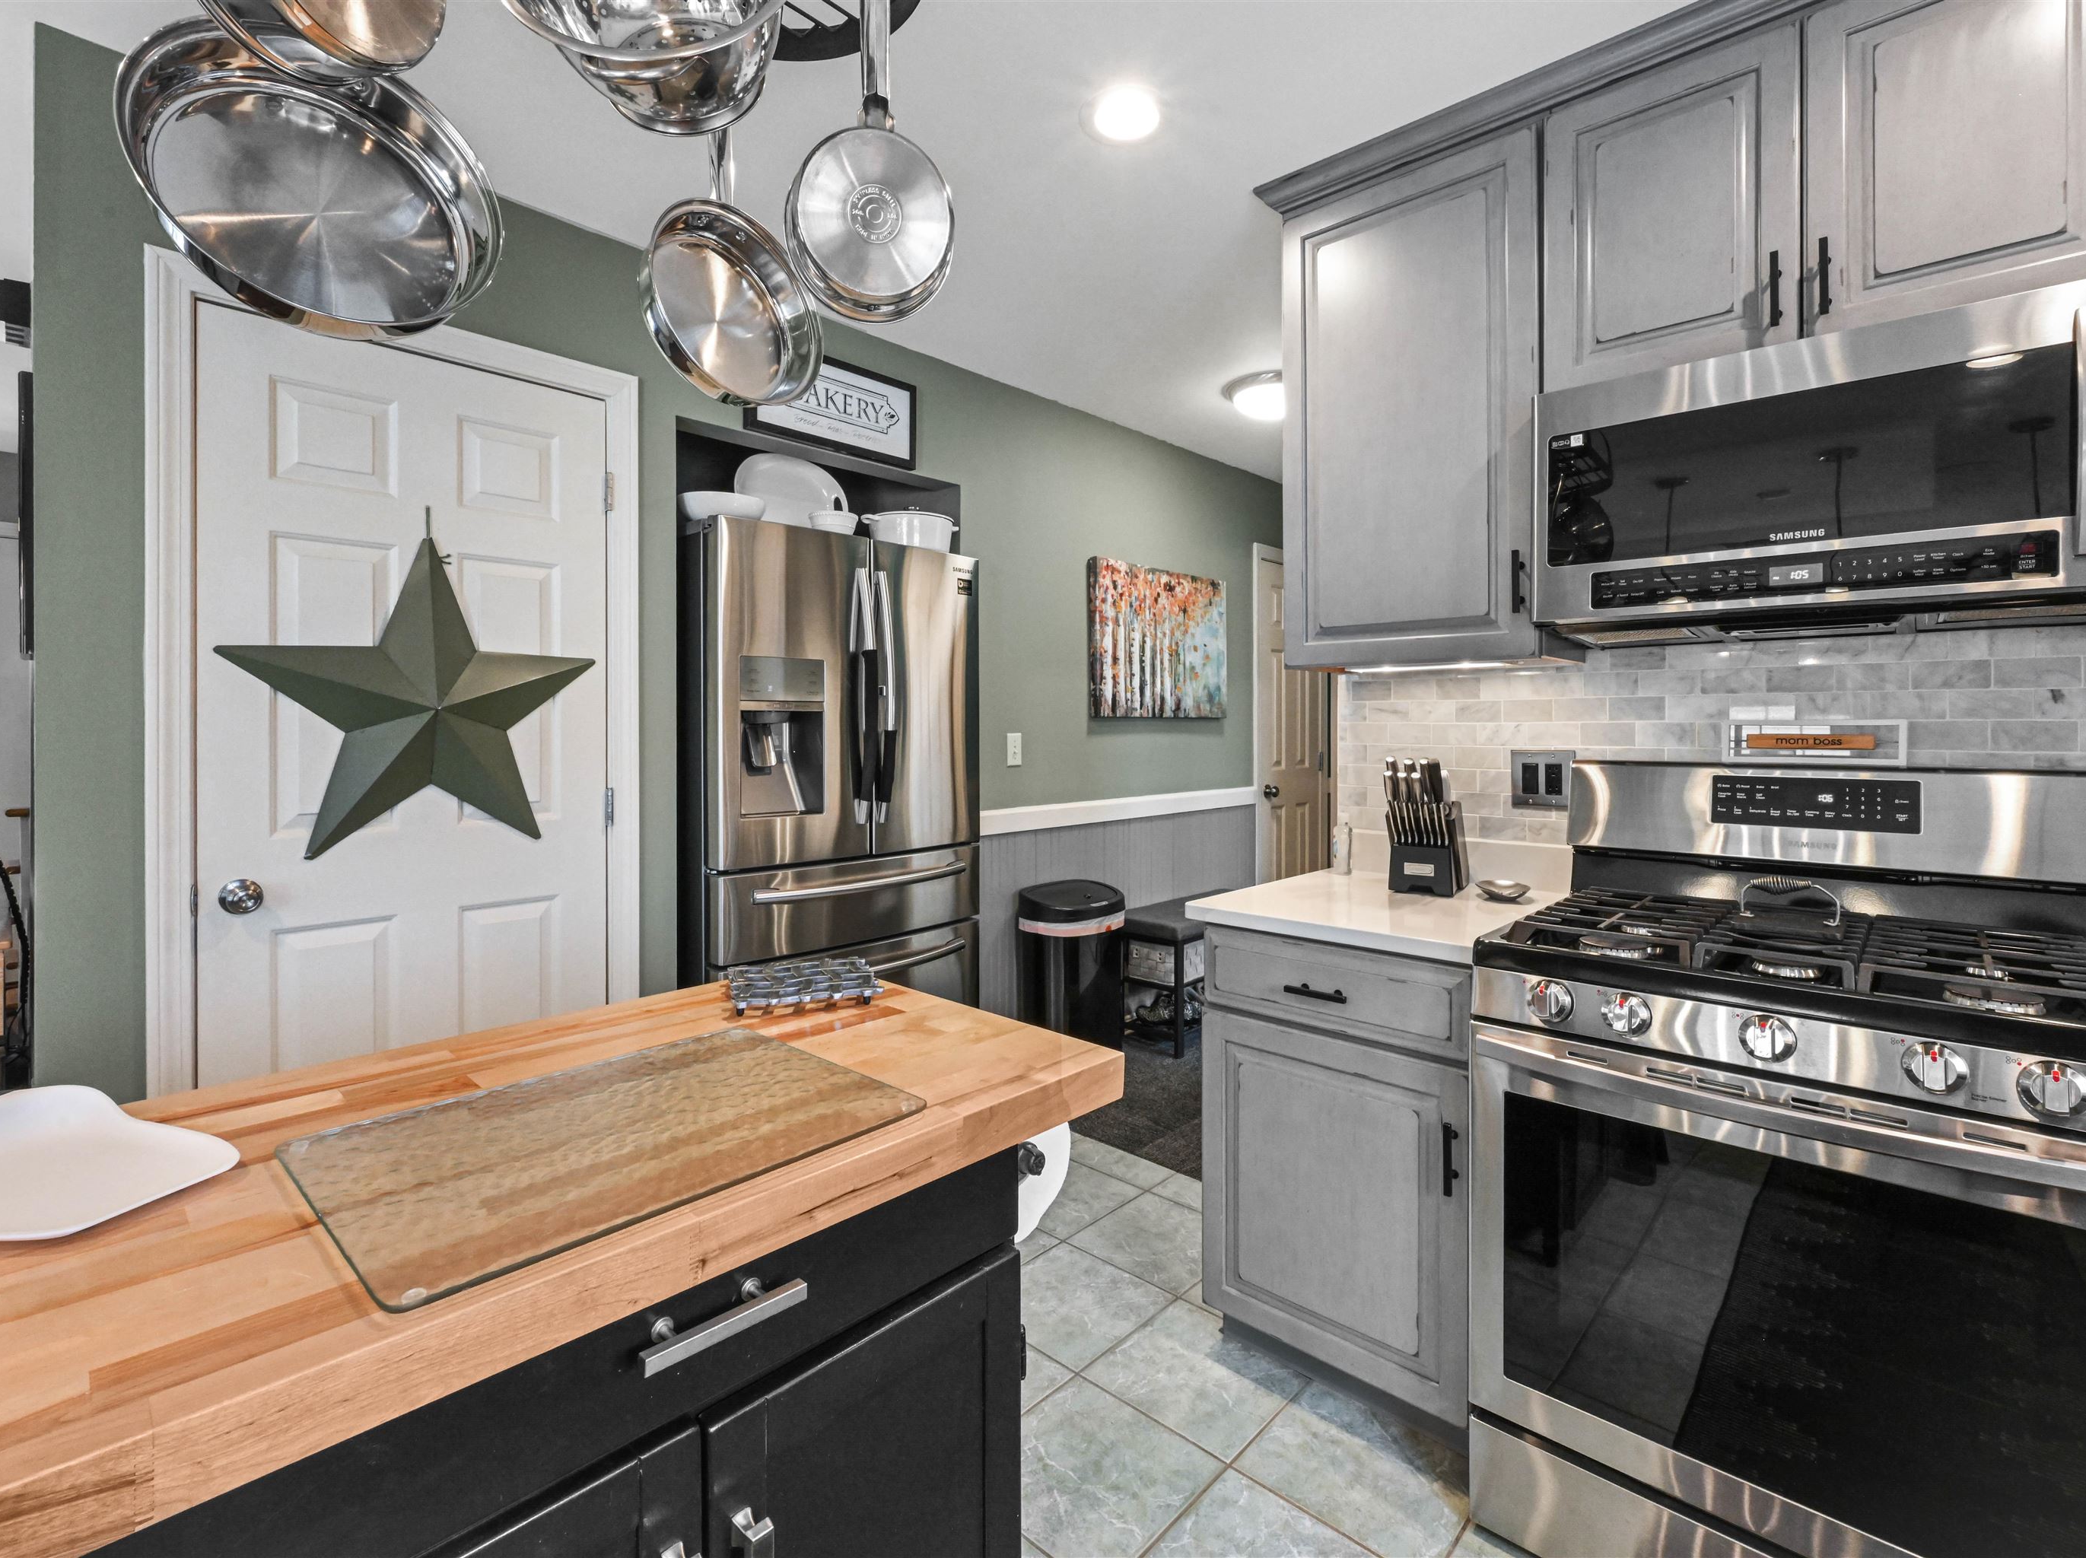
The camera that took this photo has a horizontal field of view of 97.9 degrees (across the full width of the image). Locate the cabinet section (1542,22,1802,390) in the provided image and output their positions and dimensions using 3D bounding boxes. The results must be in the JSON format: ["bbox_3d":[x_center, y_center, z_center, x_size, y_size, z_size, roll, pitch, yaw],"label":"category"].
[{"bbox_3d":[1.168,-0.964,1.680,0.375,0.515,0.320,2,3,42],"label":"cabinet section"}]

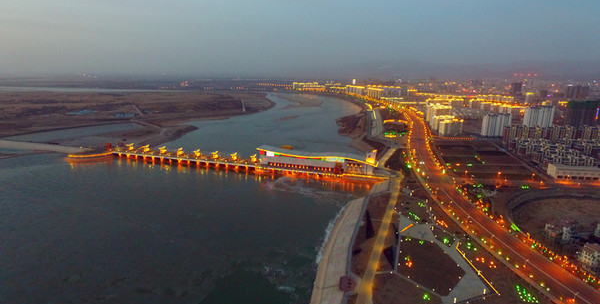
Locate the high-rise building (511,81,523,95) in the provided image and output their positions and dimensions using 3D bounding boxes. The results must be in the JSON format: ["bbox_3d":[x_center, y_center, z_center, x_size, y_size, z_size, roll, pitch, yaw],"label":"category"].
[{"bbox_3d":[1327.980,-382.210,2122.380,50.000,84.000,30.000,3,13,13],"label":"high-rise building"}]

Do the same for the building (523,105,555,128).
[{"bbox_3d":[557.080,-74.030,812.500,56.000,54.000,16.000,2,13,10],"label":"building"}]

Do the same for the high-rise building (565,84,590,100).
[{"bbox_3d":[1385.140,-292.020,1728.080,100.000,80.000,28.000,3,13,15],"label":"high-rise building"}]

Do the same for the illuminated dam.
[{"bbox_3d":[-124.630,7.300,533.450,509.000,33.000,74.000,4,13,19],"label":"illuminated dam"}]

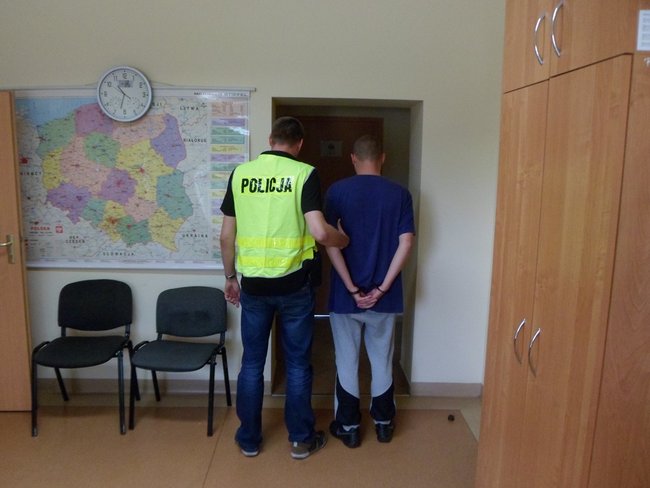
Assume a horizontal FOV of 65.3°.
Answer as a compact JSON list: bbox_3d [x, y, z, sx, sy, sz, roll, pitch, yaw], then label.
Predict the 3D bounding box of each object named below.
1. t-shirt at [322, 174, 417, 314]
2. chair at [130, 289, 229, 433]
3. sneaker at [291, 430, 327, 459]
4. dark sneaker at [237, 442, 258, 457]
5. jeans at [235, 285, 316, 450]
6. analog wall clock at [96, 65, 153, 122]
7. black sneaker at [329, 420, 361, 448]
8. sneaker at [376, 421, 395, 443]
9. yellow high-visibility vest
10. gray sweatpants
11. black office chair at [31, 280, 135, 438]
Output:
[{"bbox_3d":[0.235,-0.005,2.796,0.475,0.750,0.310,0,9,-5],"label":"t-shirt"},{"bbox_3d":[-0.878,0.695,3.119,0.510,0.800,0.500,2,10,7],"label":"chair"},{"bbox_3d":[-0.066,1.096,2.884,0.105,0.110,0.280,6,11,28],"label":"sneaker"},{"bbox_3d":[-0.440,1.087,2.902,0.105,0.110,0.280,-1,10,-12],"label":"dark sneaker"},{"bbox_3d":[-0.273,0.644,2.810,0.420,0.980,0.330,2,10,7],"label":"jeans"},{"bbox_3d":[-1.247,-0.928,3.148,0.340,0.340,0.050,1,9,-1],"label":"analog wall clock"},{"bbox_3d":[0.095,1.079,3.000,0.105,0.110,0.280,-4,11,-29],"label":"black sneaker"},{"bbox_3d":[0.366,1.072,3.063,0.105,0.110,0.280,2,9,6],"label":"sneaker"},{"bbox_3d":[-0.260,-0.153,2.663,0.410,0.650,0.290,2,10,9],"label":"yellow high-visibility vest"},{"bbox_3d":[0.215,0.632,2.922,0.370,0.860,0.310,0,10,-7],"label":"gray sweatpants"},{"bbox_3d":[-1.443,0.673,3.138,0.515,0.810,0.520,0,9,-5],"label":"black office chair"}]

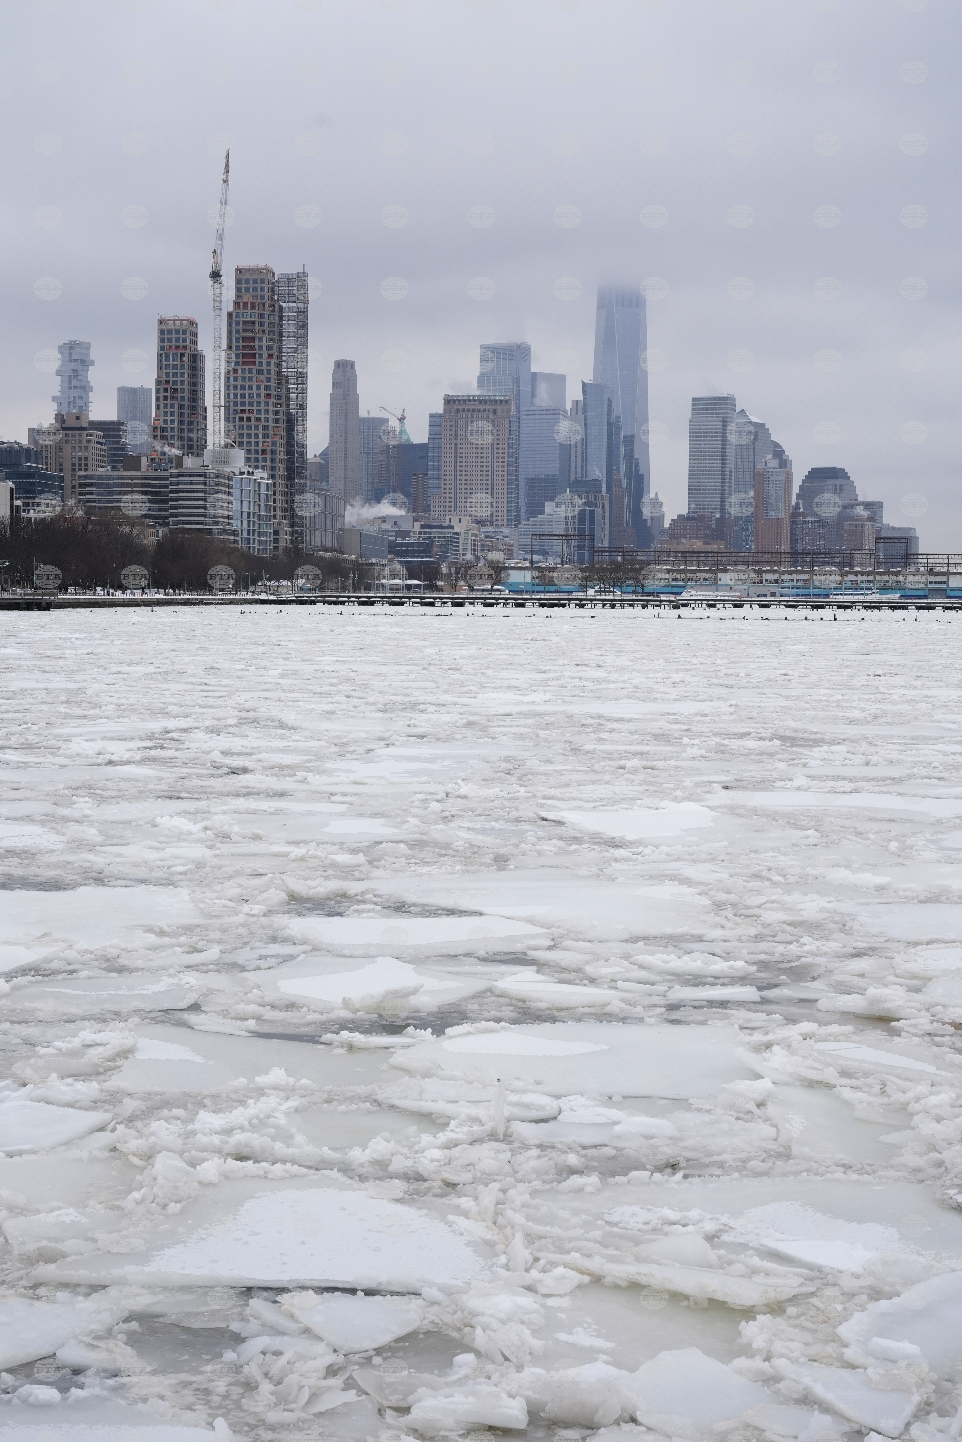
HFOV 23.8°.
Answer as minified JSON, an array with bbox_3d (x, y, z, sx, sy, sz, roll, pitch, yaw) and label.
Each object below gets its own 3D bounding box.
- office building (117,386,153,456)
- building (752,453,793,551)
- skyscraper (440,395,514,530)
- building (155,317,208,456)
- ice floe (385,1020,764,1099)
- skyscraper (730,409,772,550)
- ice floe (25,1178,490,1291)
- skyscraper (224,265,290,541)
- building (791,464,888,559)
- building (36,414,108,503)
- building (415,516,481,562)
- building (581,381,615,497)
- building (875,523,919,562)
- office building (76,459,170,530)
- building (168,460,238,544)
[{"bbox_3d":[-463.625,-311.453,3072.110,36.000,269.000,31.000,2,4,31],"label":"office building"},{"bbox_3d":[303.920,-202.110,2377.040,32.000,139.000,27.000,2,4,28],"label":"building"},{"bbox_3d":[-3.900,-196.100,1976.940,58.000,166.000,45.000,1,3,8],"label":"skyscraper"},{"bbox_3d":[-134.440,-118.680,1021.920,19.500,119.500,22.500,1,3,5],"label":"building"},{"bbox_3d":[0.882,3.404,22.624,3.460,0.180,3.210,0,3,0],"label":"ice floe"},{"bbox_3d":[318.270,-266.970,2778.940,53.000,222.000,54.000,3,4,28],"label":"skyscraper"},{"bbox_3d":[-1.526,3.757,16.539,3.120,0.180,2.580,0,3,0],"label":"ice floe"},{"bbox_3d":[-99.340,-128.930,1016.290,24.500,141.500,25.000,1,3,5],"label":"skyscraper"},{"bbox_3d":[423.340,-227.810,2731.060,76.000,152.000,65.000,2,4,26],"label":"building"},{"bbox_3d":[-228.772,-122.564,1283.052,34.000,99.300,22.000,1,3,16],"label":"building"},{"bbox_3d":[-23.539,-120.618,1645.775,40.000,53.400,40.000,1,3,13],"label":"building"},{"bbox_3d":[132.568,-267.858,2588.824,32.000,238.000,26.000,2,4,28],"label":"building"},{"bbox_3d":[482.000,-185.440,2652.790,44.000,78.000,78.000,1,3,14],"label":"building"},{"bbox_3d":[-133.630,-72.870,855.300,32.000,47.500,21.000,1,3,6],"label":"office building"},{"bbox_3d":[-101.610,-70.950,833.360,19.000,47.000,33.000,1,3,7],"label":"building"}]

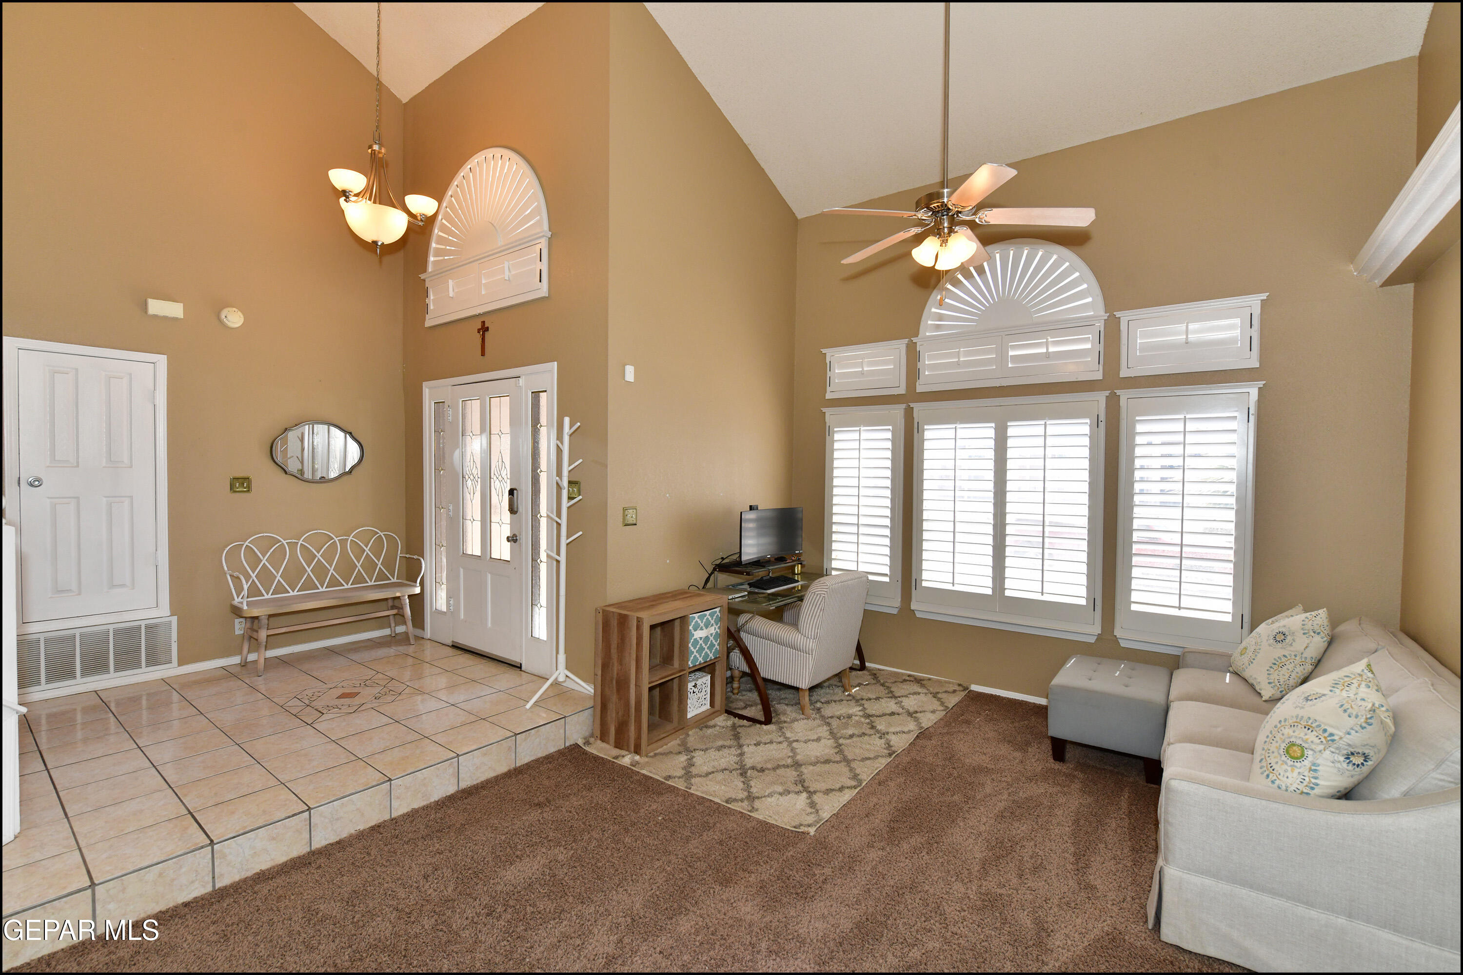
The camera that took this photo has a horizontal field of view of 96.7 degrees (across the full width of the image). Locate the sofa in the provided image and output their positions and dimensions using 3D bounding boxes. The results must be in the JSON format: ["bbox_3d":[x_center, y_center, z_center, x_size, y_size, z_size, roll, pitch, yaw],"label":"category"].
[{"bbox_3d":[2.400,1.107,2.726,0.910,0.860,1.980,2,2,38],"label":"sofa"}]

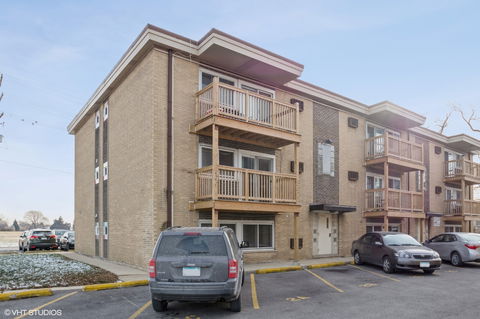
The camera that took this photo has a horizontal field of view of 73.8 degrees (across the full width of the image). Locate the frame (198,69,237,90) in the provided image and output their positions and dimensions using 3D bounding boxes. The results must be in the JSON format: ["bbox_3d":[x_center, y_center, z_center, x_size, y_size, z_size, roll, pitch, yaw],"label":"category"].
[{"bbox_3d":[-0.776,-2.620,12.010,1.743,1.200,0.120,6,-10,-36],"label":"frame"}]

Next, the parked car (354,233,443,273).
[{"bbox_3d":[6.030,3.620,12.950,1.720,1.470,4.500,0,-11,-2],"label":"parked car"}]

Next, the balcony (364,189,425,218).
[{"bbox_3d":[8.832,2.522,18.353,3.950,1.429,1.380,6,-10,-36],"label":"balcony"}]

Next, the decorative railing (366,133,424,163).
[{"bbox_3d":[8.816,-0.473,18.291,3.850,1.180,1.300,6,-10,-36],"label":"decorative railing"}]

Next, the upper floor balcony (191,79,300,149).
[{"bbox_3d":[0.465,-1.597,12.479,4.250,1.600,1.400,8,-14,-36],"label":"upper floor balcony"}]

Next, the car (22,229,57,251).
[{"bbox_3d":[-15.500,6.060,24.600,1.850,1.670,4.600,9,-14,-39],"label":"car"}]

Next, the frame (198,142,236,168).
[{"bbox_3d":[-0.748,0.127,12.195,1.750,1.200,0.120,8,-14,-36],"label":"frame"}]

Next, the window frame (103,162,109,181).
[{"bbox_3d":[-6.194,0.556,14.800,0.100,0.820,0.680,6,-10,-37],"label":"window frame"}]

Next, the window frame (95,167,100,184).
[{"bbox_3d":[-7.582,0.879,17.027,0.120,0.920,0.880,8,-14,-36],"label":"window frame"}]

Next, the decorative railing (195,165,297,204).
[{"bbox_3d":[0.356,1.170,12.219,3.950,1.150,1.300,8,-14,-36],"label":"decorative railing"}]

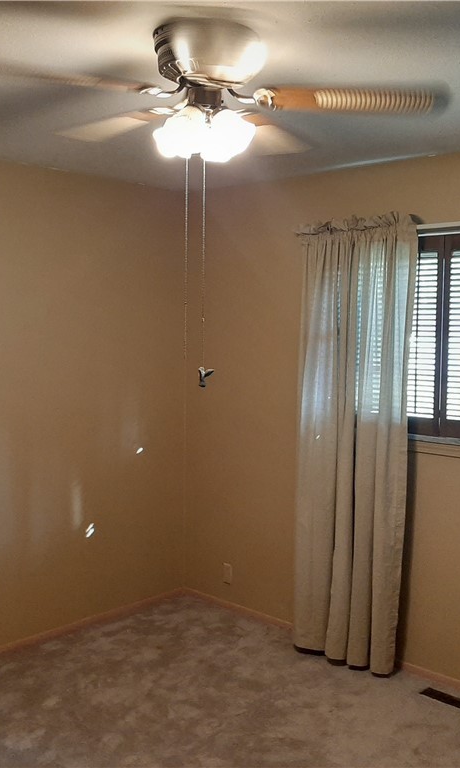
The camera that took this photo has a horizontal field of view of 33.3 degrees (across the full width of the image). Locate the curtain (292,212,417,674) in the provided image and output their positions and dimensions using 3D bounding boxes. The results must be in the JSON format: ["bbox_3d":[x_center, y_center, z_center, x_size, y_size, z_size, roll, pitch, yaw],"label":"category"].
[{"bbox_3d":[0.602,0.286,3.810,0.630,2.188,0.120,4,6,43],"label":"curtain"}]

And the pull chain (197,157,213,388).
[{"bbox_3d":[-0.067,-0.300,2.085,0.040,0.627,0.030,1,4,0],"label":"pull chain"}]

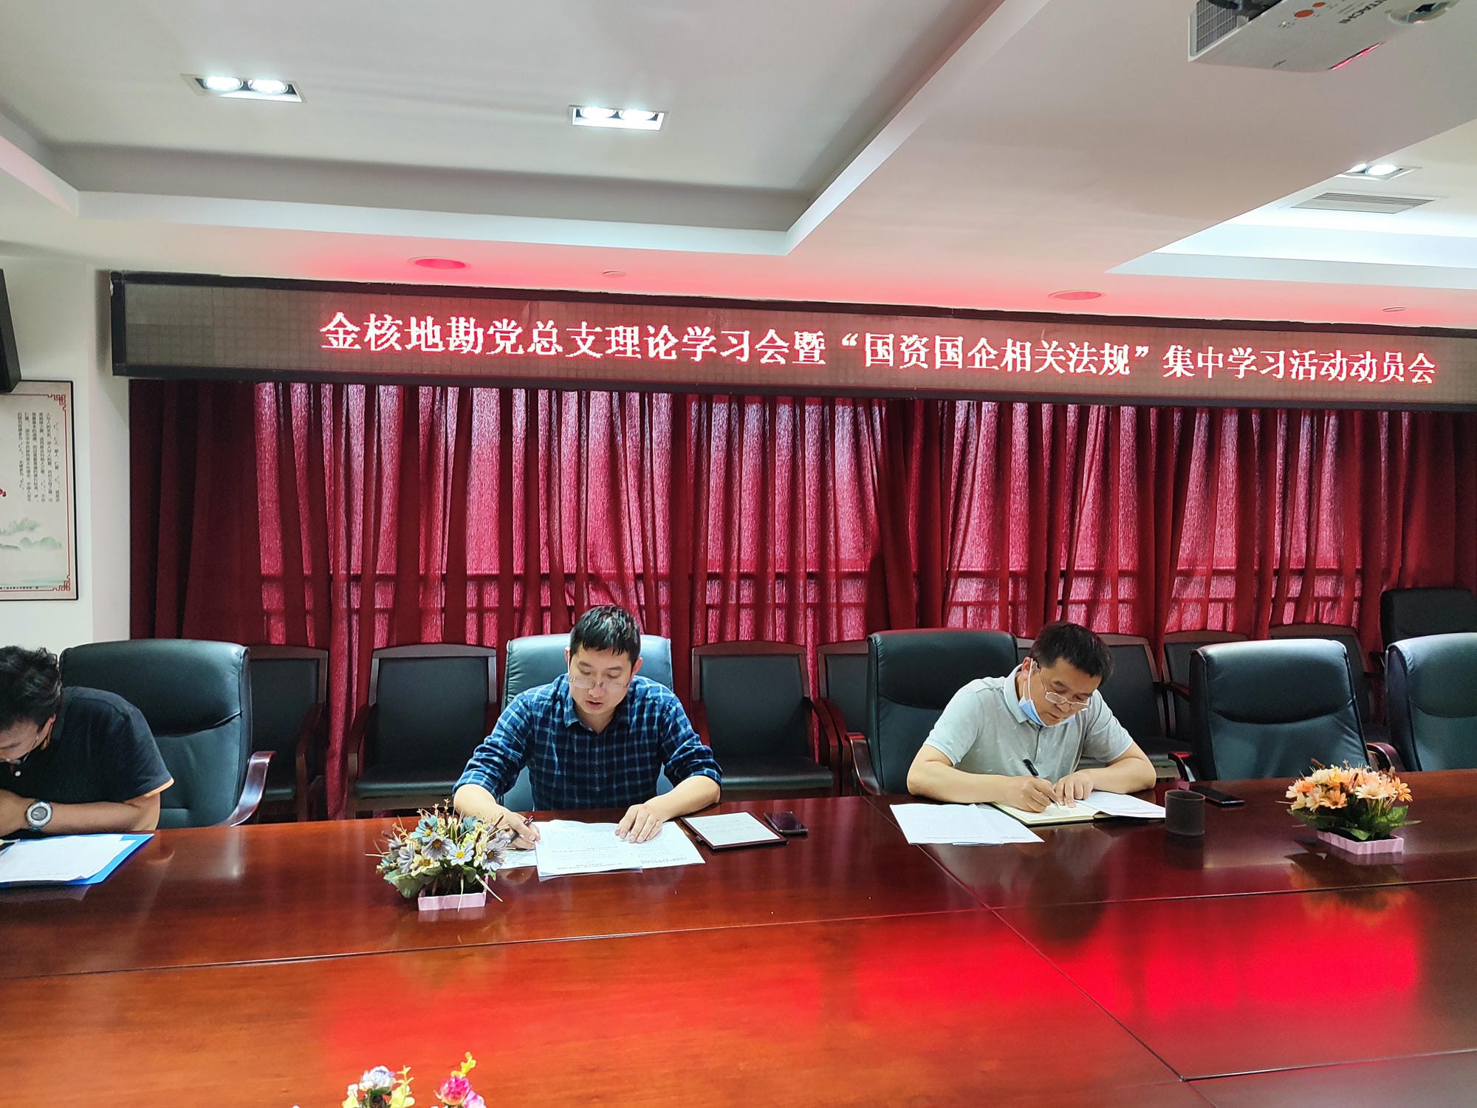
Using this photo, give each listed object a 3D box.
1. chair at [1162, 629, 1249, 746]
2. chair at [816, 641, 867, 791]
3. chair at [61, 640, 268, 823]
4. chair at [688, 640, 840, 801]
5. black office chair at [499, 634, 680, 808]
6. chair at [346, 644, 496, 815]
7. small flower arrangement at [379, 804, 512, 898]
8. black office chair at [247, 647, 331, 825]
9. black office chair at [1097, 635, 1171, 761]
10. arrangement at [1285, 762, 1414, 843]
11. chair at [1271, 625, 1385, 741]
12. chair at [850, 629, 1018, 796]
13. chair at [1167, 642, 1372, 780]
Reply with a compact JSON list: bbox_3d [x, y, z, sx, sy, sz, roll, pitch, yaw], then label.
[{"bbox_3d":[2.253,0.834,4.838,0.550,0.925,0.570,0,2,-11],"label":"chair"},{"bbox_3d":[0.640,0.844,4.493,0.550,0.920,0.570,0,3,-11],"label":"chair"},{"bbox_3d":[-1.672,0.811,2.886,0.670,1.090,0.710,0,3,-11],"label":"chair"},{"bbox_3d":[0.082,0.841,4.373,0.550,0.920,0.570,0,2,-11],"label":"chair"},{"bbox_3d":[-0.426,0.809,3.143,0.670,1.080,0.680,0,2,-11],"label":"black office chair"},{"bbox_3d":[-1.196,0.843,4.138,0.550,0.920,0.570,0,3,-11],"label":"chair"},{"bbox_3d":[-0.537,0.555,1.990,0.240,0.175,0.200,0,2,-11],"label":"small flower arrangement"},{"bbox_3d":[-1.847,0.845,4.011,0.550,0.920,0.570,0,3,-11],"label":"black office chair"},{"bbox_3d":[1.722,0.837,4.702,0.550,0.920,0.570,0,3,-11],"label":"black office chair"},{"bbox_3d":[1.350,0.556,2.341,0.220,0.170,0.190,0,2,-11],"label":"arrangement"},{"bbox_3d":[2.823,0.819,4.915,0.550,0.920,0.570,0,3,-11],"label":"chair"},{"bbox_3d":[0.747,0.808,3.368,0.670,1.080,0.680,0,2,-9],"label":"chair"},{"bbox_3d":[1.725,0.823,3.178,0.670,1.080,0.680,0,3,-15],"label":"chair"}]

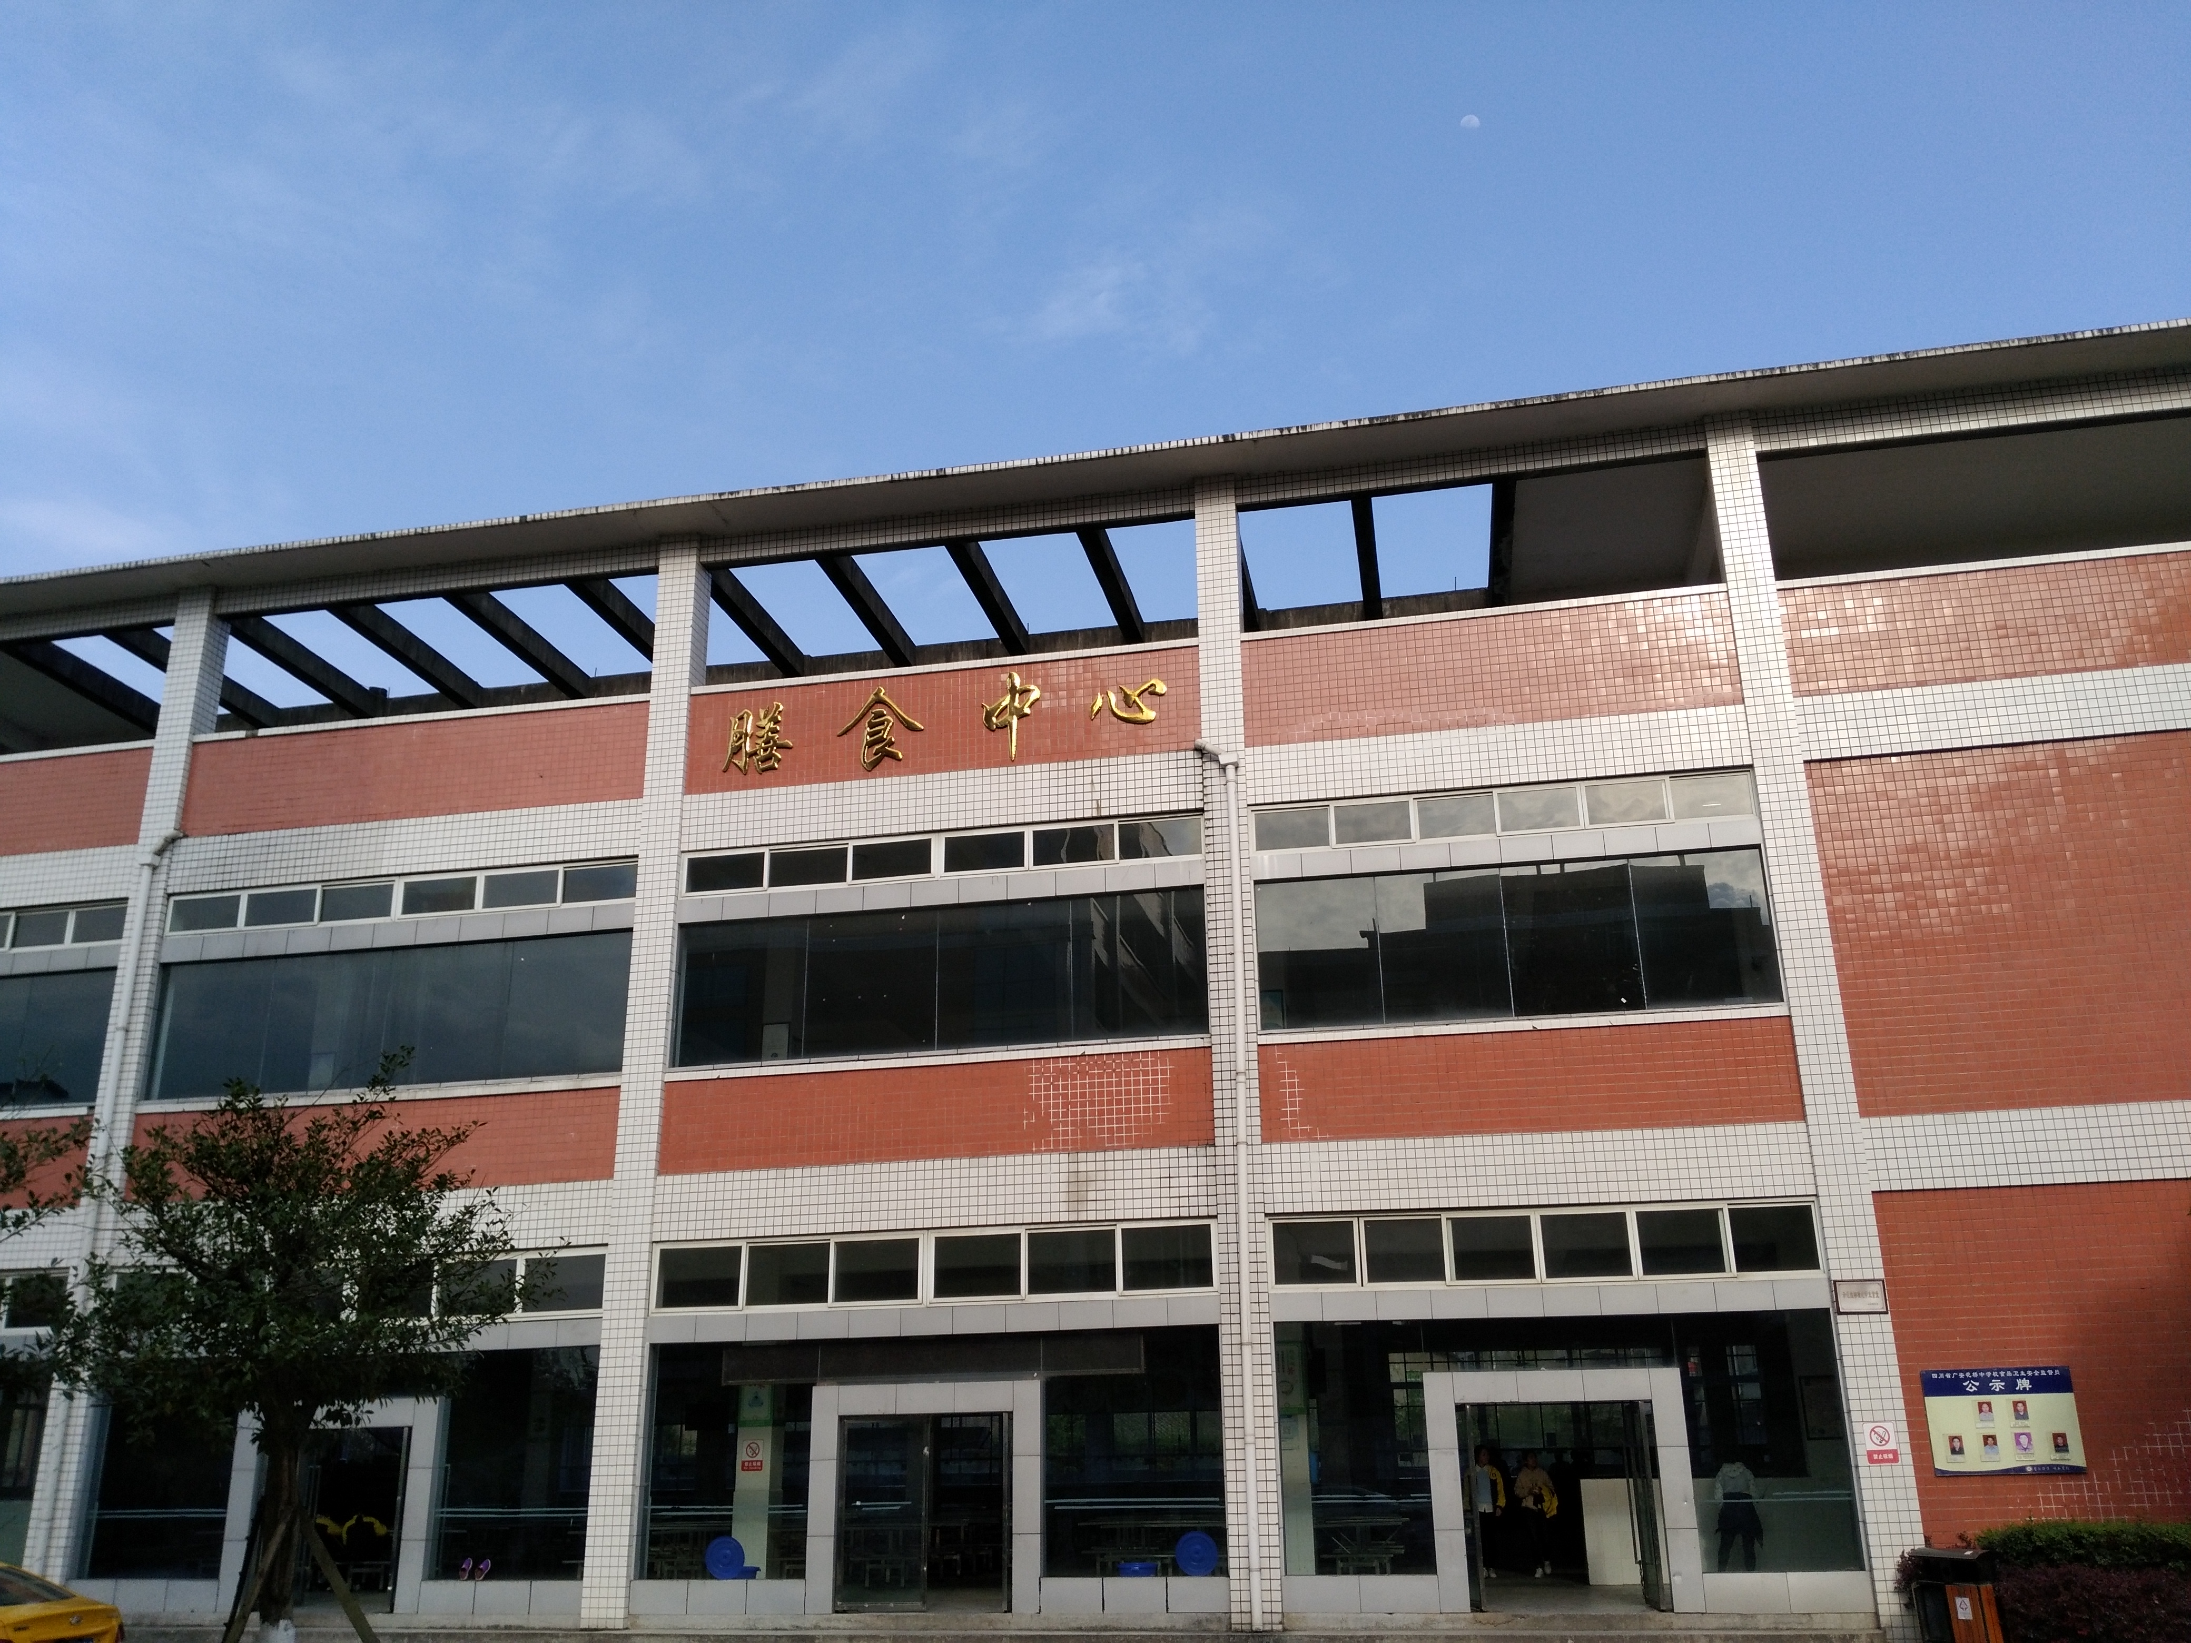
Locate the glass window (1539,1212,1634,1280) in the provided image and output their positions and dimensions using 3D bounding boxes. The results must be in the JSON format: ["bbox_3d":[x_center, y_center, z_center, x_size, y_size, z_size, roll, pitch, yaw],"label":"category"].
[{"bbox_3d":[5.468,4.729,19.747,0.947,0.694,0.083,-5,-19,10],"label":"glass window"}]

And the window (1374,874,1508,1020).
[{"bbox_3d":[4.063,1.465,20.852,1.451,1.733,0.060,-5,-19,11],"label":"window"}]

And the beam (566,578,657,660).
[{"bbox_3d":[-7.126,-3.012,27.423,0.322,0.354,4.264,-5,-19,10],"label":"beam"}]

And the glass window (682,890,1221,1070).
[{"bbox_3d":[-2.030,1.997,22.304,6.827,1.842,0.083,-5,-19,10],"label":"glass window"}]

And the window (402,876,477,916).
[{"bbox_3d":[-8.871,1.019,23.980,1.035,0.479,0.083,-5,-19,10],"label":"window"}]

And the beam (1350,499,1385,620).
[{"bbox_3d":[3.834,-3.773,24.957,0.270,0.310,3.700,-5,-19,10],"label":"beam"}]

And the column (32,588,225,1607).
[{"bbox_3d":[-13.135,3.349,24.239,0.570,13.944,0.520,-5,-19,11],"label":"column"}]

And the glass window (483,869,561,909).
[{"bbox_3d":[-7.702,0.914,23.764,1.060,0.480,0.100,-5,-19,10],"label":"glass window"}]

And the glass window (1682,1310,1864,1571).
[{"bbox_3d":[7.176,6.573,18.859,1.498,2.612,0.100,-5,-19,11],"label":"glass window"}]

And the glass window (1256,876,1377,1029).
[{"bbox_3d":[2.660,1.589,21.461,1.365,1.809,0.083,-5,-19,10],"label":"glass window"}]

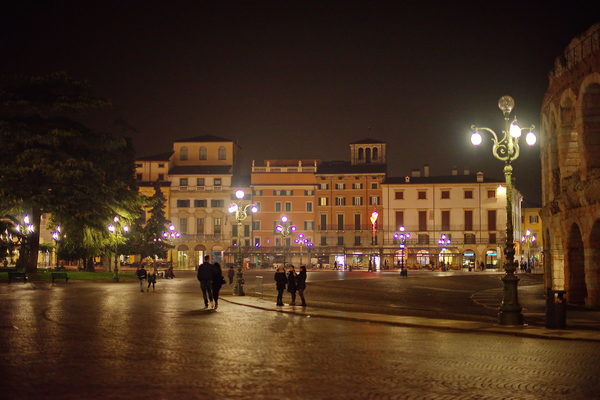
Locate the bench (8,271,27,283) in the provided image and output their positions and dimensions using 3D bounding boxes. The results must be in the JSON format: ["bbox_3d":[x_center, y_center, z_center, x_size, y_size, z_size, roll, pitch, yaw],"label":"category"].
[{"bbox_3d":[-26.086,7.237,77.033,1.600,0.850,0.650,1,-5,-11],"label":"bench"}]

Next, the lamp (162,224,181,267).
[{"bbox_3d":[-16.352,6.363,106.696,1.750,6.200,1.750,0,-4,0],"label":"lamp"}]

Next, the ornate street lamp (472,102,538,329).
[{"bbox_3d":[5.518,0.244,22.563,1.780,6.200,1.750,0,-4,0],"label":"ornate street lamp"}]

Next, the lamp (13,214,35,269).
[{"bbox_3d":[-27.591,4.735,83.849,1.750,6.200,1.750,0,-4,0],"label":"lamp"}]

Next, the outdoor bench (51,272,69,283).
[{"bbox_3d":[-22.177,7.218,77.033,1.500,0.850,0.650,1,-5,-11],"label":"outdoor bench"}]

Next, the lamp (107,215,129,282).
[{"bbox_3d":[-17.181,4.691,79.123,1.750,6.200,1.750,0,-4,0],"label":"lamp"}]

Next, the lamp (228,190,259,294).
[{"bbox_3d":[-3.385,2.501,48.879,1.750,6.200,1.750,0,-4,0],"label":"lamp"}]

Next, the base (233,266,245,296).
[{"bbox_3d":[-3.514,4.719,48.705,0.700,1.750,0.700,0,-4,0],"label":"base"}]

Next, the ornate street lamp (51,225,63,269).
[{"bbox_3d":[-30.851,6.363,106.696,1.650,6.200,1.650,0,-4,0],"label":"ornate street lamp"}]

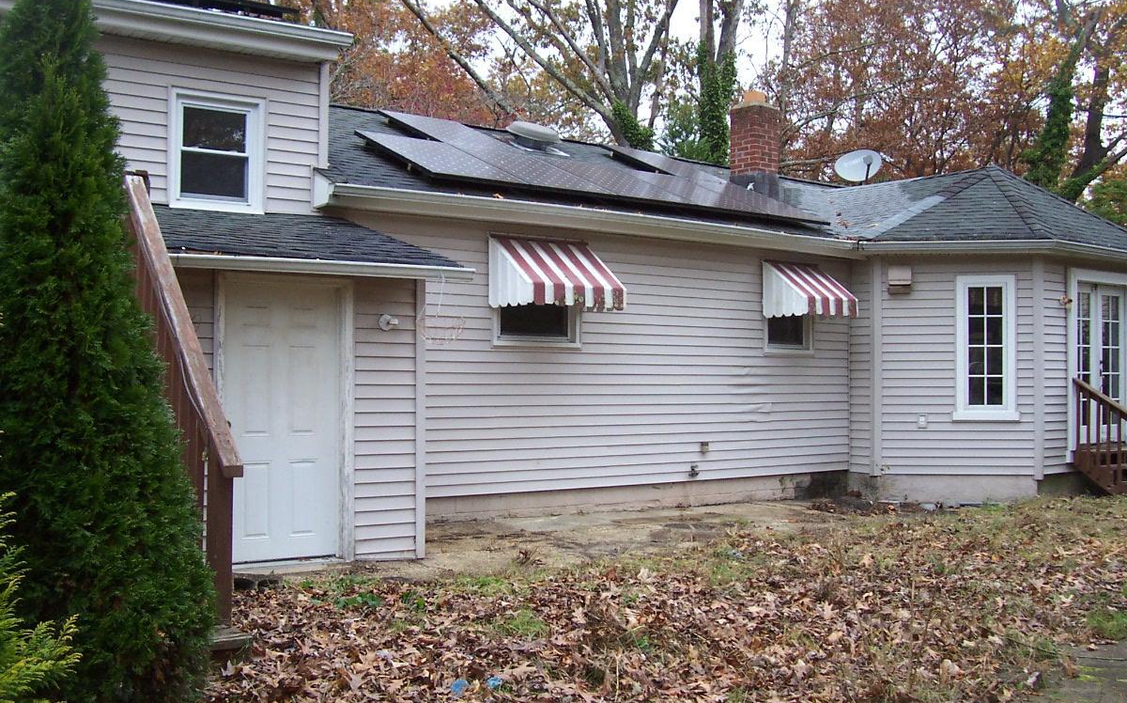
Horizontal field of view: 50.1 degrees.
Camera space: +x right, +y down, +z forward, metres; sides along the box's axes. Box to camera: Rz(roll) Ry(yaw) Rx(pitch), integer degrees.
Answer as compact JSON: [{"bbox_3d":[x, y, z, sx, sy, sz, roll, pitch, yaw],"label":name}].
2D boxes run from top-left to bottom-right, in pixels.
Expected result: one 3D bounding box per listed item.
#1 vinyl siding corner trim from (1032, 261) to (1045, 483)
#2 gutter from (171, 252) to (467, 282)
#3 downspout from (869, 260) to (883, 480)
[{"bbox_3d":[5.440,0.199,13.790,0.115,2.540,0.090,0,-2,-9],"label":"vinyl siding corner trim"},{"bbox_3d":[-1.556,-0.555,8.120,2.185,0.100,0.115,0,-1,-36],"label":"gutter"},{"bbox_3d":[3.648,0.181,14.060,0.140,2.560,0.090,0,-2,15],"label":"downspout"}]

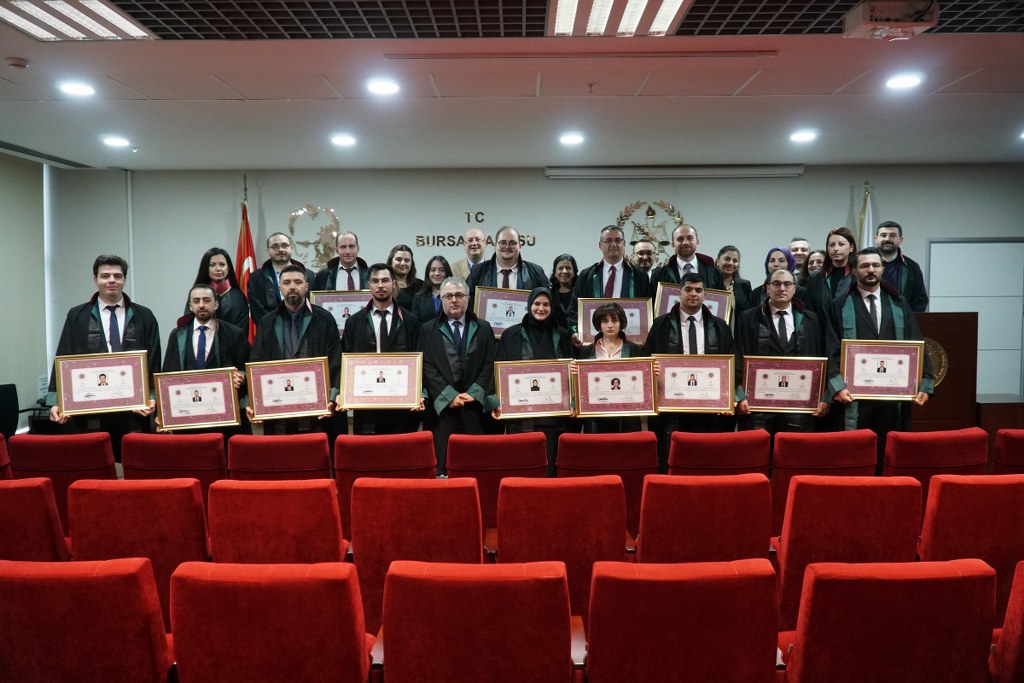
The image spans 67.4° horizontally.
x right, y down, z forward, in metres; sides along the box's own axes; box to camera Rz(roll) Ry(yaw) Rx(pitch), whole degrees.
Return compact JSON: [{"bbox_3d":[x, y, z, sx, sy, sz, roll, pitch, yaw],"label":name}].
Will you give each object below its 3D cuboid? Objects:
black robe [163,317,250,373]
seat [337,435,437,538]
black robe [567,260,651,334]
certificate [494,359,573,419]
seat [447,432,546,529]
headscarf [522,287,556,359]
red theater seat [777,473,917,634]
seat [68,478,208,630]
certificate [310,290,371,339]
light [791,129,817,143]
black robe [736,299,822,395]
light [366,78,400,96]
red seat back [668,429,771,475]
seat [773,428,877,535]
[{"bbox_3d":[-1.979,0.371,5.001,0.590,1.120,0.380,0,3,0],"label":"black robe"},{"bbox_3d":[-0.635,0.905,4.216,0.560,0.920,0.580,0,4,1],"label":"seat"},{"bbox_3d":[0.661,-0.076,5.232,0.580,0.920,0.330,0,4,3],"label":"black robe"},{"bbox_3d":[0.150,0.303,4.900,0.510,0.360,0.030,-3,3,0],"label":"certificate"},{"bbox_3d":[-0.066,0.926,4.178,0.560,0.940,0.600,0,3,0],"label":"seat"},{"bbox_3d":[0.174,-0.125,5.050,0.230,0.480,0.250,0,3,0],"label":"headscarf"},{"bbox_3d":[1.324,0.967,3.249,0.560,0.940,0.600,0,3,0],"label":"red theater seat"},{"bbox_3d":[-1.438,0.966,3.218,0.530,0.910,0.600,0,4,1],"label":"seat"},{"bbox_3d":[-1.168,-0.184,5.430,0.510,0.360,0.030,0,3,0],"label":"certificate"},{"bbox_3d":[2.287,-1.609,6.027,0.195,0.040,0.195,0,3,0],"label":"light"},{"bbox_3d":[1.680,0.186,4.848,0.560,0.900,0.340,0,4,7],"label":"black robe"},{"bbox_3d":[-0.749,-1.496,4.485,0.190,0.040,0.190,0,4,1],"label":"light"},{"bbox_3d":[1.055,0.760,4.001,0.520,0.620,0.170,0,4,1],"label":"red seat back"},{"bbox_3d":[1.567,0.883,4.099,0.530,0.910,0.600,0,4,1],"label":"seat"}]

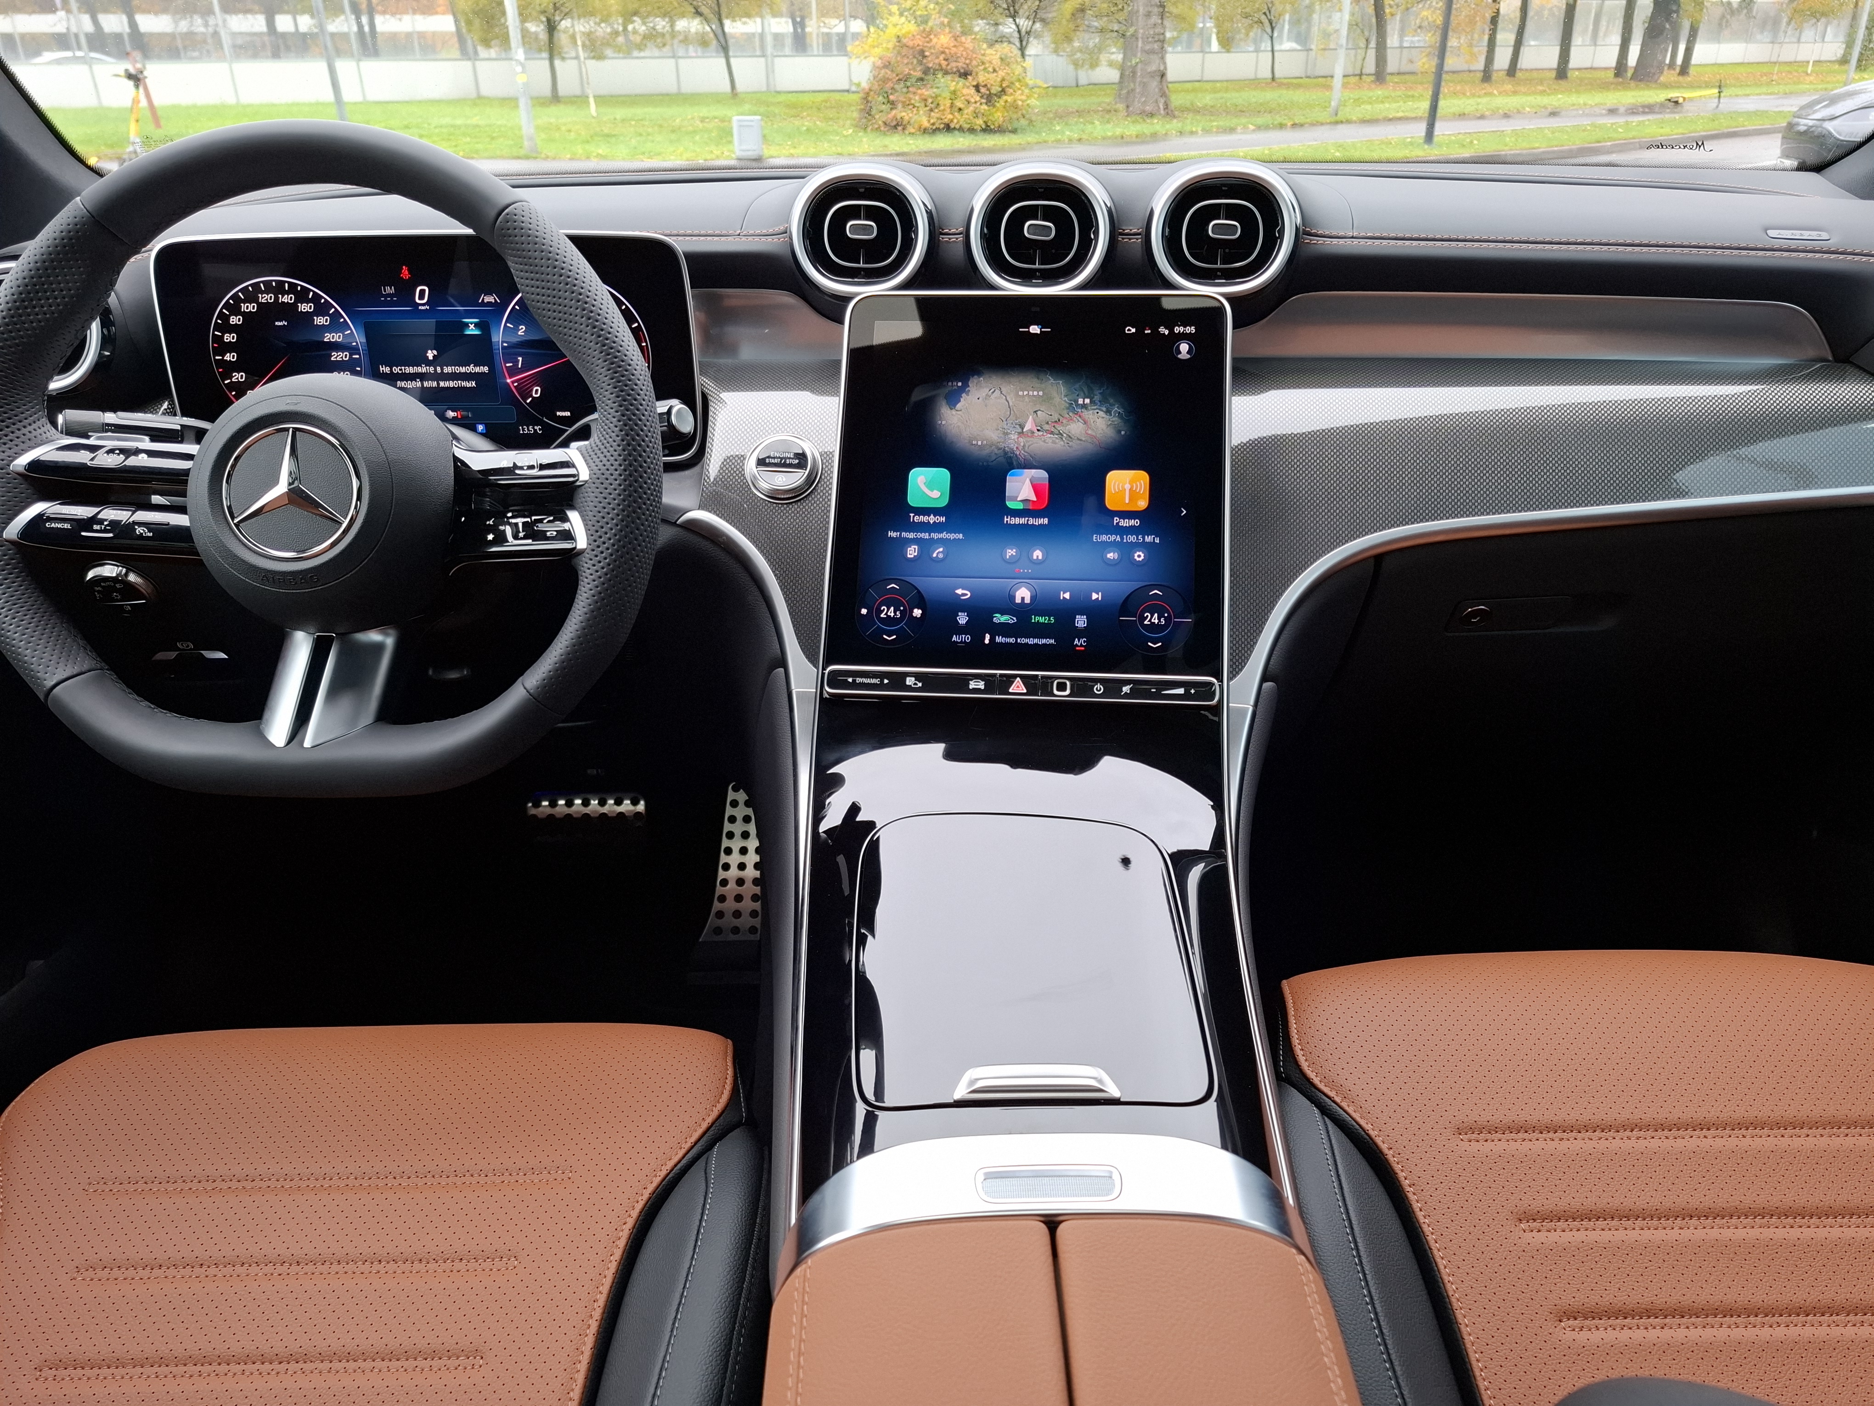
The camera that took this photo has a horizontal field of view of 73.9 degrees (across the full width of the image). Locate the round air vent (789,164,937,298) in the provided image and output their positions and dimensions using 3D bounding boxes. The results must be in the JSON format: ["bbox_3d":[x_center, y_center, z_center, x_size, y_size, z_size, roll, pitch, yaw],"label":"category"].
[{"bbox_3d":[-0.047,-0.309,0.826,0.099,0.083,0.030,3,8,6],"label":"round air vent"}]

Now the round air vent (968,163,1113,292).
[{"bbox_3d":[0.068,-0.304,0.812,0.094,0.082,0.030,3,8,6],"label":"round air vent"}]

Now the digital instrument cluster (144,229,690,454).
[{"bbox_3d":[-0.317,-0.223,0.790,0.335,0.137,0.025,-1,11,0],"label":"digital instrument cluster"}]

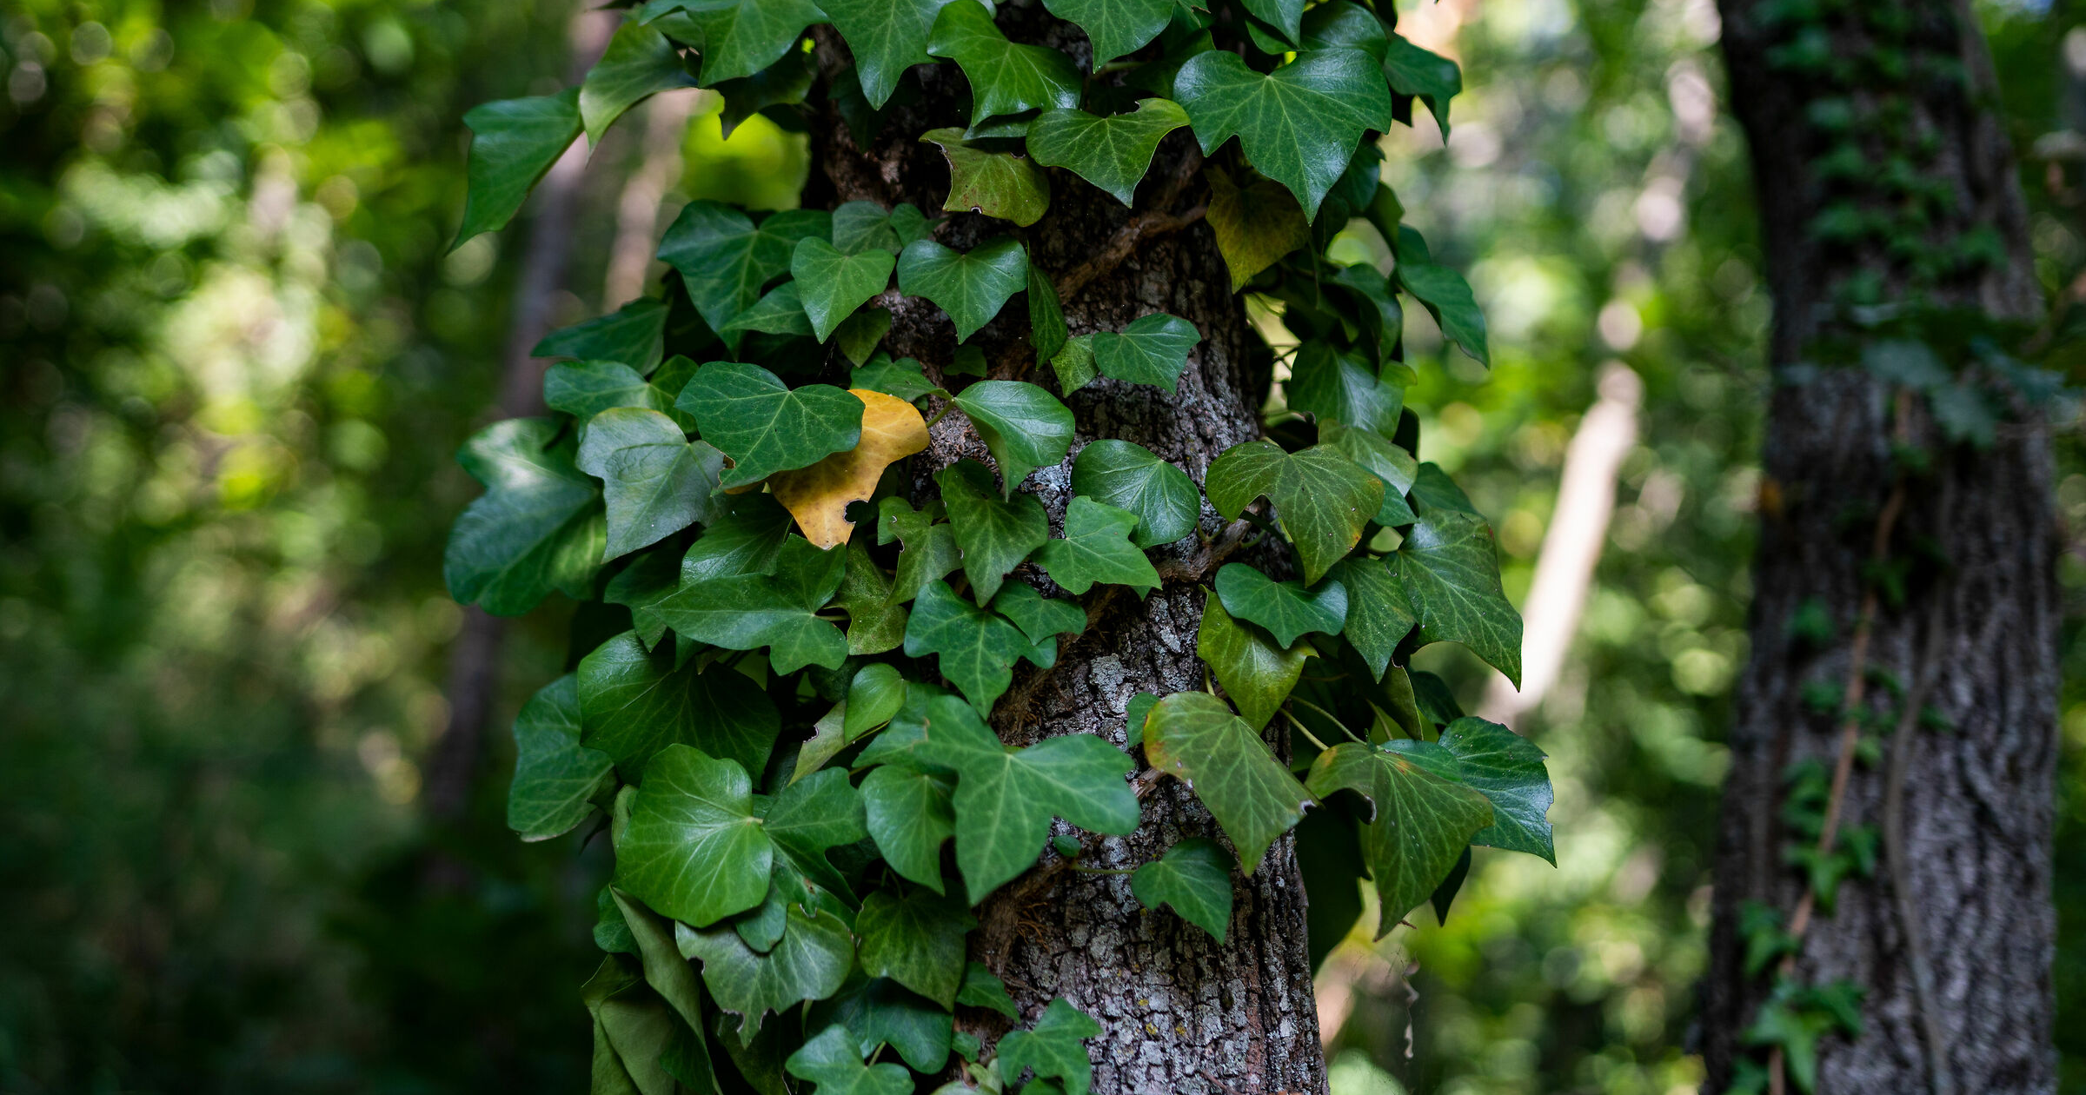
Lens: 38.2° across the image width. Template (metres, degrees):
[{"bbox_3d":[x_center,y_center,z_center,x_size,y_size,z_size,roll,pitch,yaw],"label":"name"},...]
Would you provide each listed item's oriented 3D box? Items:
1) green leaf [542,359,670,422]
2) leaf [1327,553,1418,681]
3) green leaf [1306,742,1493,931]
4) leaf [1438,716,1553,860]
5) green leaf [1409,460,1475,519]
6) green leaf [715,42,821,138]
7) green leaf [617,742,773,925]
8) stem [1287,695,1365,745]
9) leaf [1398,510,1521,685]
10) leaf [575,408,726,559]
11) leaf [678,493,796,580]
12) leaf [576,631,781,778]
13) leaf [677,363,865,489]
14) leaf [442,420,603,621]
[{"bbox_3d":[-0.172,-0.061,1.200,0.054,0.034,0.018,-4,-39,9],"label":"green leaf"},{"bbox_3d":[0.128,0.029,1.210,0.039,0.052,0.014,0,-18,-12],"label":"leaf"},{"bbox_3d":[0.138,0.111,1.160,0.068,0.070,0.024,-1,-22,-5],"label":"green leaf"},{"bbox_3d":[0.161,0.088,1.100,0.052,0.055,0.022,-9,-15,-21],"label":"leaf"},{"bbox_3d":[0.149,-0.017,1.130,0.029,0.031,0.020,0,-18,-18],"label":"green leaf"},{"bbox_3d":[-0.104,-0.175,1.130,0.040,0.043,0.022,0,-18,6],"label":"green leaf"},{"bbox_3d":[-0.136,0.112,1.170,0.055,0.068,0.018,0,-14,18],"label":"green leaf"},{"bbox_3d":[0.113,0.068,1.200,0.038,0.004,0.004,33,-18,16],"label":"stem"},{"bbox_3d":[0.172,0.020,1.240,0.060,0.081,0.021,-37,1,-21],"label":"leaf"},{"bbox_3d":[-0.159,-0.025,1.230,0.057,0.064,0.018,30,-1,21],"label":"leaf"},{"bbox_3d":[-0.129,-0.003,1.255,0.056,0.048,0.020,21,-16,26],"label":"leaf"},{"bbox_3d":[-0.149,0.066,1.240,0.083,0.067,0.025,6,-20,11],"label":"leaf"},{"bbox_3d":[-0.105,-0.046,1.160,0.067,0.052,0.018,0,-24,9],"label":"leaf"},{"bbox_3d":[-0.223,-0.013,1.310,0.065,0.085,0.022,0,-14,24],"label":"leaf"}]

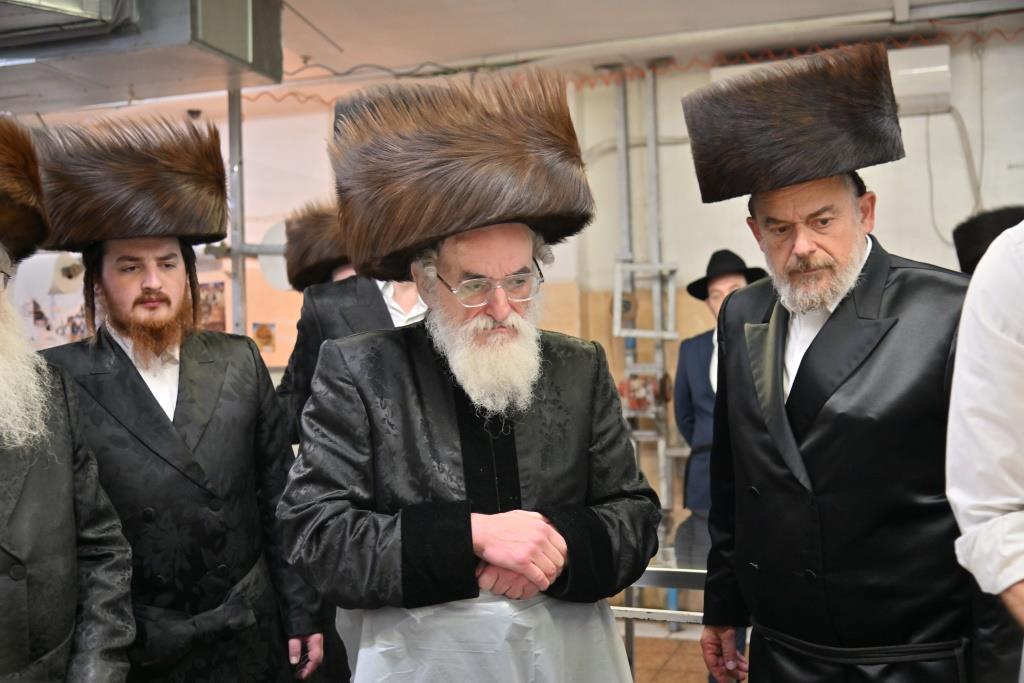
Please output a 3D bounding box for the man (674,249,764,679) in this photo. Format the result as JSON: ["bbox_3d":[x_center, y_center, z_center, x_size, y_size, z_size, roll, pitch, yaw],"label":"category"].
[{"bbox_3d":[0.873,0.521,4.300,0.490,1.770,0.340,-2,0,16],"label":"man"}]

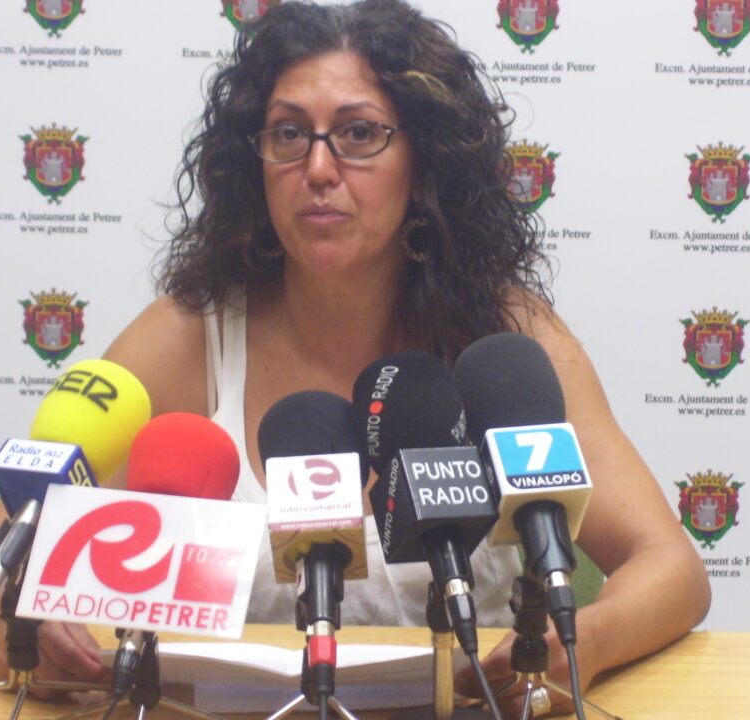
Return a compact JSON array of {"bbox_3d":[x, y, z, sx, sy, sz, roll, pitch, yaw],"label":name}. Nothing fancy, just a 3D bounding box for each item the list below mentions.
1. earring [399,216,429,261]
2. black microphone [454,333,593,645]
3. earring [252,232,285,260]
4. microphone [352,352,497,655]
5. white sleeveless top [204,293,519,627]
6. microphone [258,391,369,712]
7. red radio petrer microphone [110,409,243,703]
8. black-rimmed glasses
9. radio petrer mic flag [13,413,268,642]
[{"bbox_3d":[0.044,-0.111,2.845,0.039,0.042,0.007,2,8,8],"label":"earring"},{"bbox_3d":[0.121,0.103,2.350,0.086,0.281,0.086,-4,-35,-15],"label":"black microphone"},{"bbox_3d":[-0.098,-0.113,2.860,0.037,0.042,0.007,2,8,8],"label":"earring"},{"bbox_3d":[0.041,0.113,2.350,0.089,0.260,0.089,-2,-29,-26],"label":"microphone"},{"bbox_3d":[-0.012,0.170,2.920,0.335,0.470,0.250,2,12,3],"label":"white sleeveless top"},{"bbox_3d":[-0.044,0.140,2.280,0.082,0.267,0.082,-4,-35,1],"label":"microphone"},{"bbox_3d":[-0.165,0.145,2.270,0.083,0.251,0.083,6,-34,11],"label":"red radio petrer microphone"},{"bbox_3d":[-0.038,-0.198,2.808,0.134,0.038,0.132,-4,2,7],"label":"black-rimmed glasses"},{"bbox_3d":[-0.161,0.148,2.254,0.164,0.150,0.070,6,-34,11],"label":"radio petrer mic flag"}]

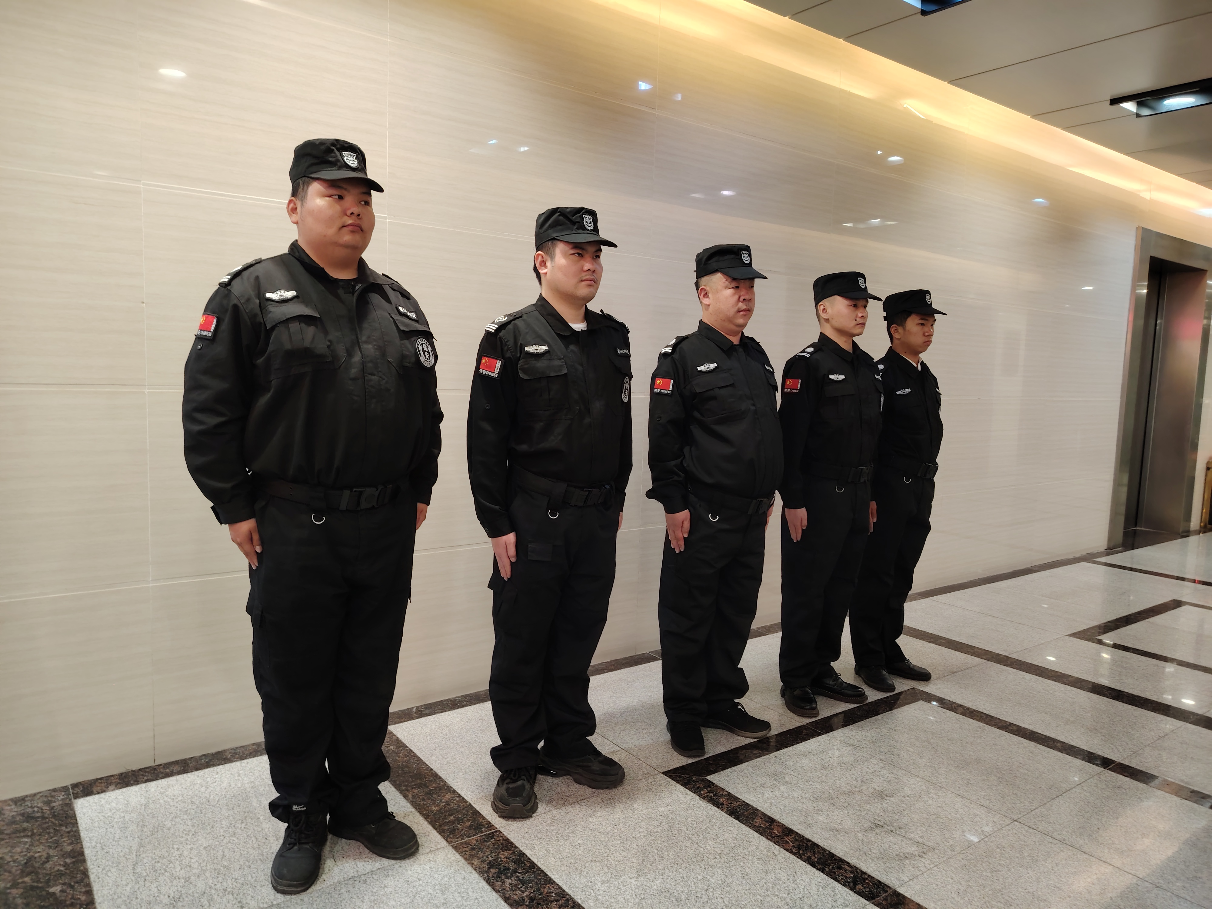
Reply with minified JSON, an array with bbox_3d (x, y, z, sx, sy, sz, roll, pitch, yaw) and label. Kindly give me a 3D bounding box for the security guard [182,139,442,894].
[{"bbox_3d":[-0.730,0.139,2.196,0.650,1.870,0.440,-2,8,-36],"label":"security guard"}]

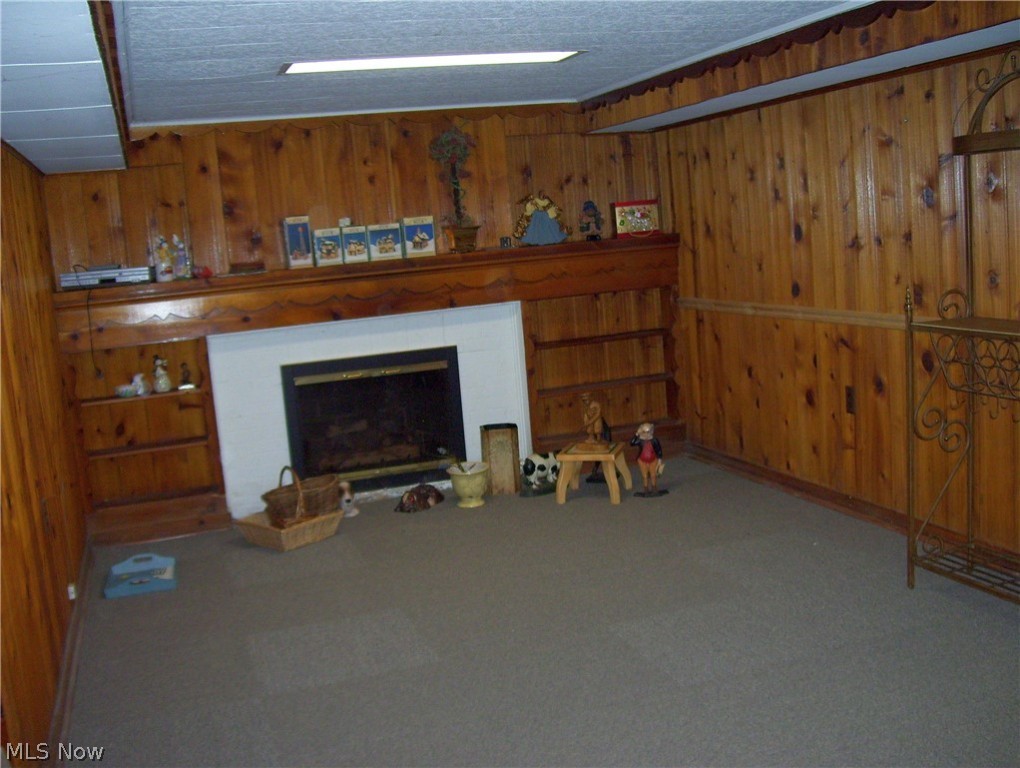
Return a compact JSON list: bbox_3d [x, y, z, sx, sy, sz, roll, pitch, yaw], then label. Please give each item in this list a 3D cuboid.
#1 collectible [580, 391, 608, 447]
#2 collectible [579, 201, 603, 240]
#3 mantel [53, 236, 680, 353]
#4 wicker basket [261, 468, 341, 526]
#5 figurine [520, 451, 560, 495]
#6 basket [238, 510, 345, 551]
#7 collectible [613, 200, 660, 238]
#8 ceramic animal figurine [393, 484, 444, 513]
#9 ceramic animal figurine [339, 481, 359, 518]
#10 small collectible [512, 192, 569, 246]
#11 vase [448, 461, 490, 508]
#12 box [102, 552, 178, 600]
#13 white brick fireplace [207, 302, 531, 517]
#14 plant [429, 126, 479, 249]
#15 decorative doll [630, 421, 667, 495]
[{"bbox_3d":[0.447,0.197,5.773,0.135,0.290,0.135,2,11,36],"label":"collectible"},{"bbox_3d":[0.450,-0.909,5.970,0.105,0.205,0.090,-6,8,-7],"label":"collectible"},{"bbox_3d":[-0.667,-0.535,5.976,3.457,0.315,0.375,-7,9,-18],"label":"mantel"},{"bbox_3d":[-1.049,0.543,5.288,0.400,0.255,0.220,-12,11,-39],"label":"wicker basket"},{"bbox_3d":[0.178,0.497,5.964,0.240,0.212,0.130,-6,9,-10],"label":"figurine"},{"bbox_3d":[-1.109,0.731,5.388,0.385,0.130,0.385,4,12,44],"label":"basket"},{"bbox_3d":[0.766,-1.000,6.503,0.285,0.212,0.090,-7,9,-18],"label":"collectible"},{"bbox_3d":[-0.476,0.594,5.602,0.155,0.105,0.250,-1,9,28],"label":"ceramic animal figurine"},{"bbox_3d":[-0.841,0.593,5.567,0.110,0.180,0.130,-8,9,-18],"label":"ceramic animal figurine"},{"bbox_3d":[0.167,-0.910,5.890,0.285,0.260,0.110,-6,8,-9],"label":"small collectible"},{"bbox_3d":[-0.214,0.532,5.520,0.215,0.205,0.215,-5,8,1],"label":"vase"},{"bbox_3d":[-1.630,0.840,4.706,0.290,0.080,0.345,-7,9,-13],"label":"box"},{"bbox_3d":[-0.769,0.126,6.174,1.799,1.032,0.270,-7,9,-18],"label":"white brick fireplace"},{"bbox_3d":[-0.316,-1.119,6.145,0.265,0.710,0.250,-7,9,-18],"label":"plant"},{"bbox_3d":[0.746,0.401,5.742,0.185,0.378,0.125,-6,9,-10],"label":"decorative doll"}]

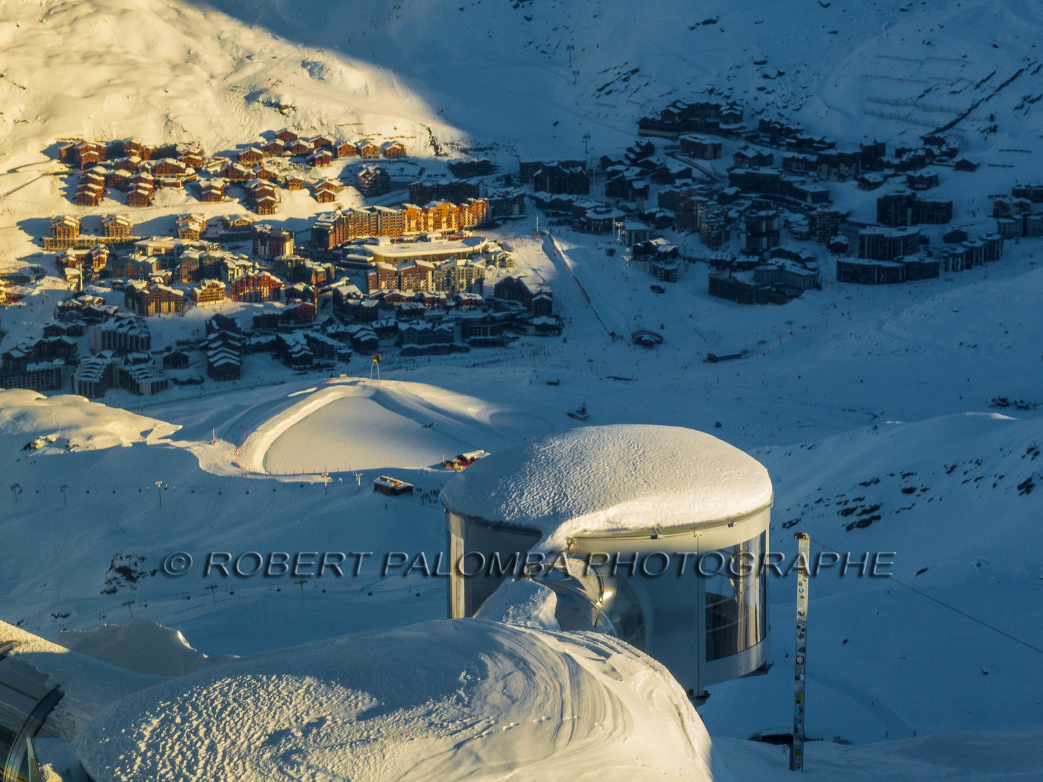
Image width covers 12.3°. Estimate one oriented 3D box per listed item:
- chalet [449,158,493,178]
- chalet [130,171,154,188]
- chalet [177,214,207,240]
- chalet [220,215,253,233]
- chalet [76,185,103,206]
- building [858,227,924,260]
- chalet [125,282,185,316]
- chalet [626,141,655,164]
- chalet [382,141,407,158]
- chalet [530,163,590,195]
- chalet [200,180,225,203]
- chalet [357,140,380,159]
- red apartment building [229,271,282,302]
[{"bbox_3d":[-46.090,-204.330,4426.170,37.600,14.700,13.200,-8,16,-28],"label":"chalet"},{"bbox_3d":[-310.471,-172.965,3969.120,15.500,13.000,15.000,5,15,19],"label":"chalet"},{"bbox_3d":[-263.636,-131.198,3878.838,20.000,16.000,22.000,2,14,8],"label":"chalet"},{"bbox_3d":[-241.220,-141.940,4118.840,22.260,12.140,17.200,-5,15,-18],"label":"chalet"},{"bbox_3d":[-350.122,-158.851,3931.244,17.000,16.000,17.000,5,15,17],"label":"chalet"},{"bbox_3d":[323.740,-128.660,4254.450,54.800,21.900,27.400,-1,14,-6],"label":"building"},{"bbox_3d":[-313.780,-83.280,4154.100,34.500,27.400,38.600,-7,16,-27],"label":"chalet"},{"bbox_3d":[109.230,-219.430,4452.480,20.300,16.200,20.300,7,16,27],"label":"chalet"},{"bbox_3d":[-116.850,-222.230,4457.890,18.800,13.900,14.200,-4,15,-17],"label":"chalet"},{"bbox_3d":[34.260,-183.770,4204.860,49.080,25.300,18.220,0,14,0],"label":"chalet"},{"bbox_3d":[-250.501,-162.321,3938.706,18.000,15.500,20.000,2,14,8],"label":"chalet"},{"bbox_3d":[-134.990,-212.840,4272.660,17.200,13.660,14.670,-5,15,-19],"label":"chalet"},{"bbox_3d":[-216.790,-85.070,3951.860,41.490,22.770,16.190,0,14,-1],"label":"red apartment building"}]

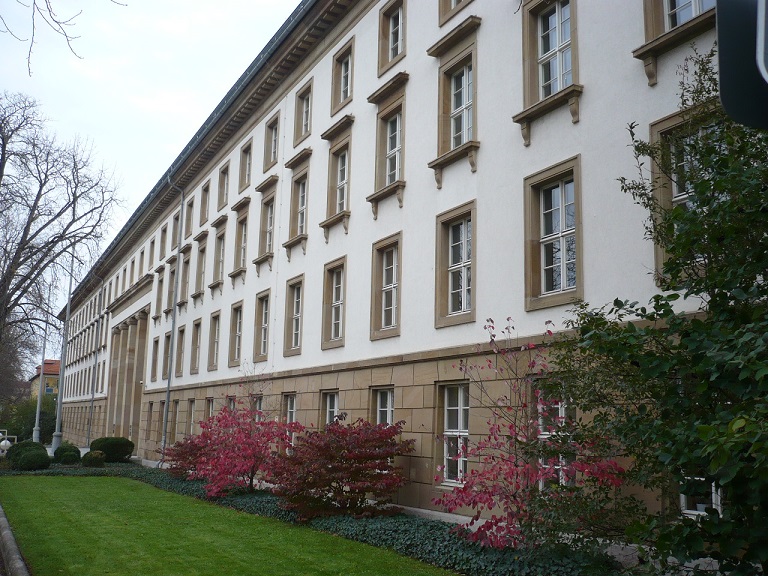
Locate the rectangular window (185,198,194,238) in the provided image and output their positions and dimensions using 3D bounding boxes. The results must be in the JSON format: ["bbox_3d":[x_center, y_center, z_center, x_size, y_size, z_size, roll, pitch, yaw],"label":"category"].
[{"bbox_3d":[-10.963,-3.949,44.315,0.259,2.220,1.694,6,-11,-27],"label":"rectangular window"}]

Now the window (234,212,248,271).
[{"bbox_3d":[-5.848,-1.847,32.674,0.300,2.412,1.637,6,-11,-27],"label":"window"}]

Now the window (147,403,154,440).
[{"bbox_3d":[-13.888,8.014,46.466,0.280,2.364,1.362,6,-11,-27],"label":"window"}]

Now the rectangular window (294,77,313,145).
[{"bbox_3d":[-2.772,-6.204,27.620,0.280,2.065,1.631,6,-11,-27],"label":"rectangular window"}]

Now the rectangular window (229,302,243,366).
[{"bbox_3d":[-6.033,1.936,32.263,0.280,2.689,1.662,6,-11,-27],"label":"rectangular window"}]

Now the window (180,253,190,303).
[{"bbox_3d":[-11.158,-0.571,43.662,0.509,3.283,2.045,6,-11,-27],"label":"window"}]

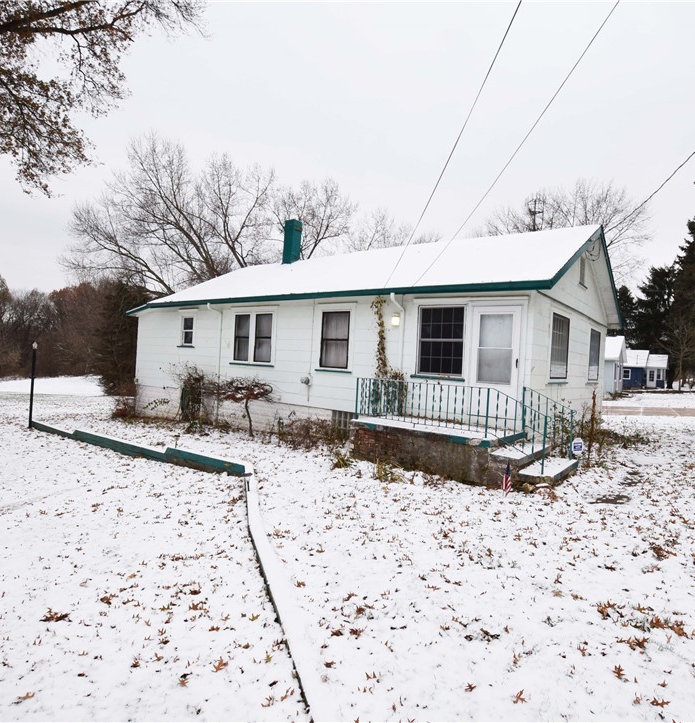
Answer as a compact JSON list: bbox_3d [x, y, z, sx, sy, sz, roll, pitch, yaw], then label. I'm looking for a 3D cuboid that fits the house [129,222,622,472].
[{"bbox_3d":[0.139,-0.763,14.501,13.946,5.738,8.398,3,0,38],"label":"house"}]

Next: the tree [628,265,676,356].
[{"bbox_3d":[42.111,-4.801,62.000,6.900,17.009,6.900,3,0,0],"label":"tree"}]

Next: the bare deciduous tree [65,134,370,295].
[{"bbox_3d":[-8.053,-5.913,28.000,17.500,16.297,17.500,3,0,0],"label":"bare deciduous tree"}]

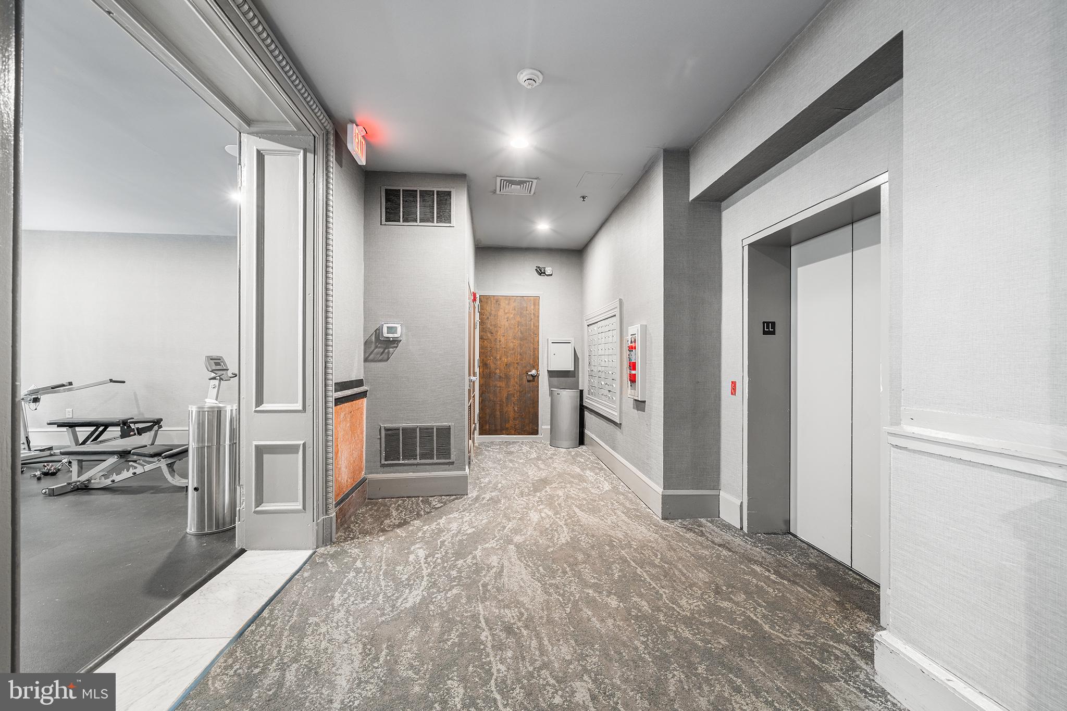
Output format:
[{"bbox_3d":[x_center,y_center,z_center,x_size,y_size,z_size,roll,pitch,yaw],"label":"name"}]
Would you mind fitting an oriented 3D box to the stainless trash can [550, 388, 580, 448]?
[{"bbox_3d":[0.464,0.900,5.999,0.420,0.810,0.390,0,0,0],"label":"stainless trash can"}]

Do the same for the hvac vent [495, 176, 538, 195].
[{"bbox_3d":[-0.173,-1.661,4.123,0.390,0.030,0.400,0,0,-6],"label":"hvac vent"}]

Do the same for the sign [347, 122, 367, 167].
[{"bbox_3d":[-1.302,-1.561,3.074,0.050,0.188,0.280,0,0,-6],"label":"sign"}]

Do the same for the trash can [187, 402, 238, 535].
[{"bbox_3d":[-2.432,0.852,3.185,0.350,0.915,0.350,0,0,-6],"label":"trash can"}]

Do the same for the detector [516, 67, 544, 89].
[{"bbox_3d":[-0.019,-1.645,2.497,0.155,0.055,0.155,0,0,-6],"label":"detector"}]

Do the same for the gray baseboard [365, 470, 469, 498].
[{"bbox_3d":[-1.066,1.200,3.849,0.905,0.220,0.022,0,0,-6],"label":"gray baseboard"}]

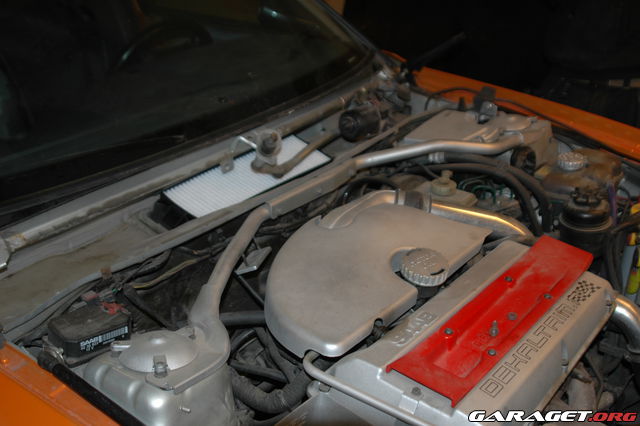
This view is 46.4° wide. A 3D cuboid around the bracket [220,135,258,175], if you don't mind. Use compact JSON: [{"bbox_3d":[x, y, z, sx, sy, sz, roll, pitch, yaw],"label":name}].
[{"bbox_3d":[-0.162,-0.116,1.480,0.050,0.064,0.055,23,36,35],"label":"bracket"}]

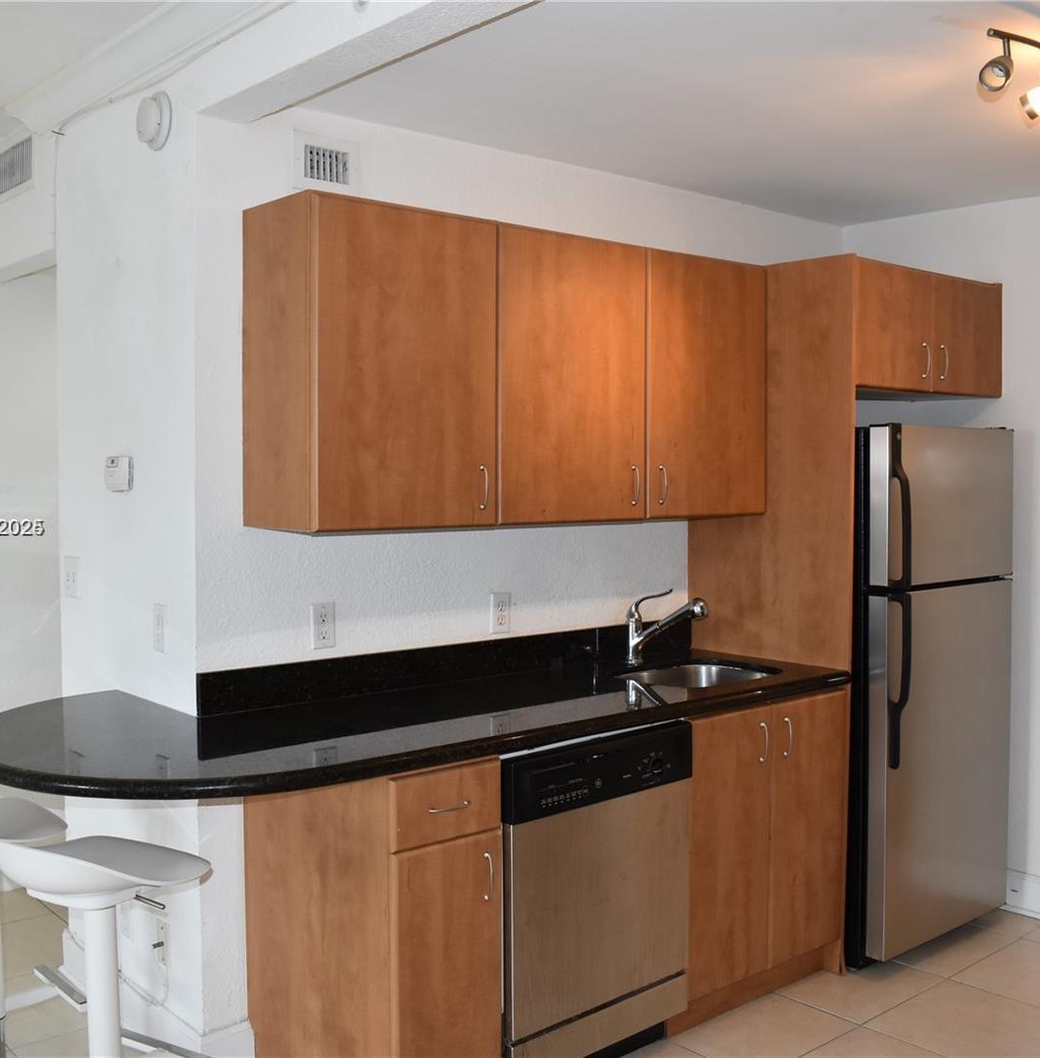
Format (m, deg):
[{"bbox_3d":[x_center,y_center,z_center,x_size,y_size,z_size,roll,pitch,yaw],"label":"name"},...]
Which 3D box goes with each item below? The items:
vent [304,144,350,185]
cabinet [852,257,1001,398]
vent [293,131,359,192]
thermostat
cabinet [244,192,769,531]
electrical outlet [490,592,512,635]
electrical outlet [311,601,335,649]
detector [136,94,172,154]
[{"bbox_3d":[-0.478,-0.914,2.987,0.129,0.084,0.018,-2,4,-39],"label":"vent"},{"bbox_3d":[1.155,-0.608,3.764,0.864,0.371,0.360,-2,4,-39],"label":"cabinet"},{"bbox_3d":[-0.480,-0.915,2.988,0.193,0.146,0.015,-2,4,-39],"label":"vent"},{"bbox_3d":[-1.062,-0.145,3.158,0.026,0.094,0.138,-2,4,-39],"label":"thermostat"},{"bbox_3d":[0.041,-0.398,3.218,1.538,0.762,0.360,-2,4,-39],"label":"cabinet"},{"bbox_3d":[-0.050,0.243,3.400,0.072,0.116,0.009,-2,4,-39],"label":"electrical outlet"},{"bbox_3d":[-0.496,0.247,3.032,0.072,0.116,0.009,-2,4,-39],"label":"electrical outlet"},{"bbox_3d":[-0.903,-1.001,2.918,0.042,0.144,0.144,-2,4,-39],"label":"detector"}]

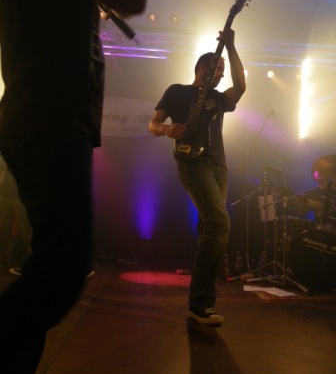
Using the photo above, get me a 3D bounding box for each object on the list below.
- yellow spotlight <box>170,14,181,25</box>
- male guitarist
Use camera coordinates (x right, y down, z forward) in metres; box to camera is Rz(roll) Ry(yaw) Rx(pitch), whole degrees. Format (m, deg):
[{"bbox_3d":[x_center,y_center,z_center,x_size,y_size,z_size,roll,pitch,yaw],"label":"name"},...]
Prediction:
[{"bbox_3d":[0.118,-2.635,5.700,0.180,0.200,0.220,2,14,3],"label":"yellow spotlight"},{"bbox_3d":[0.190,-0.080,2.350,0.600,1.880,0.550,5,-5,-36],"label":"male guitarist"}]

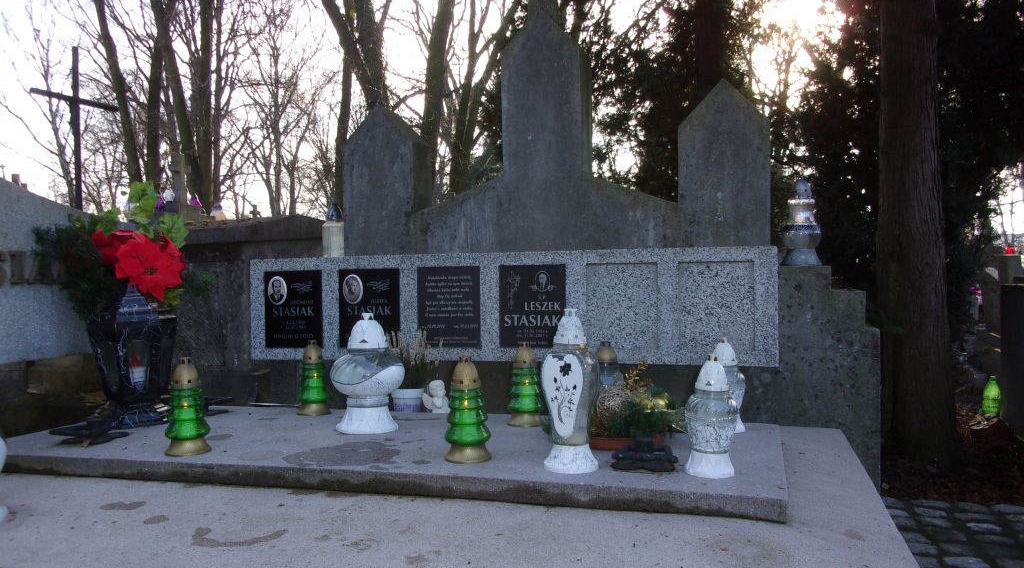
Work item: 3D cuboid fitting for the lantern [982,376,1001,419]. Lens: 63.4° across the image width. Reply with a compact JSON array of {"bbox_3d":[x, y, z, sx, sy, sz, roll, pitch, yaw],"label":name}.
[{"bbox_3d":[3.124,0.735,5.402,0.117,0.271,0.117,-1,-1,17],"label":"lantern"}]

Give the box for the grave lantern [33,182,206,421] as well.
[{"bbox_3d":[-1.325,0.060,2.790,0.530,0.770,0.380,0,-1,-27],"label":"grave lantern"}]

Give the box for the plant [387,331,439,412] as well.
[{"bbox_3d":[-0.358,0.308,2.950,0.190,0.300,0.180,-1,-1,0],"label":"plant"}]

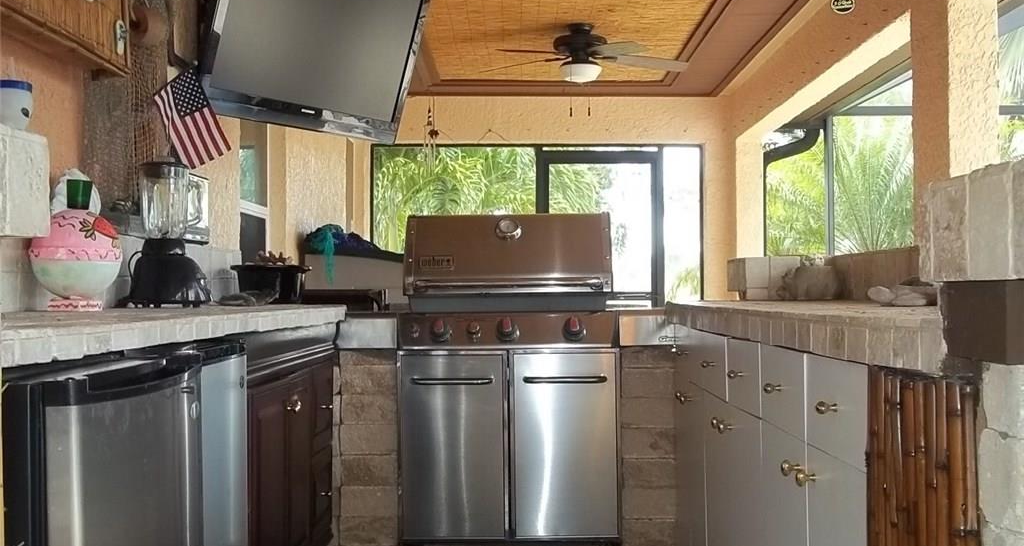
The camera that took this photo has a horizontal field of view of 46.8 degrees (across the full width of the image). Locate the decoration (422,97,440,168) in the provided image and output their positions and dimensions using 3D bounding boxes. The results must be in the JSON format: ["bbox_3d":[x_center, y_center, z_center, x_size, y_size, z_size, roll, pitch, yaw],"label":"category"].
[{"bbox_3d":[-0.605,-1.057,8.900,0.130,0.530,0.130,0,-1,-1],"label":"decoration"}]

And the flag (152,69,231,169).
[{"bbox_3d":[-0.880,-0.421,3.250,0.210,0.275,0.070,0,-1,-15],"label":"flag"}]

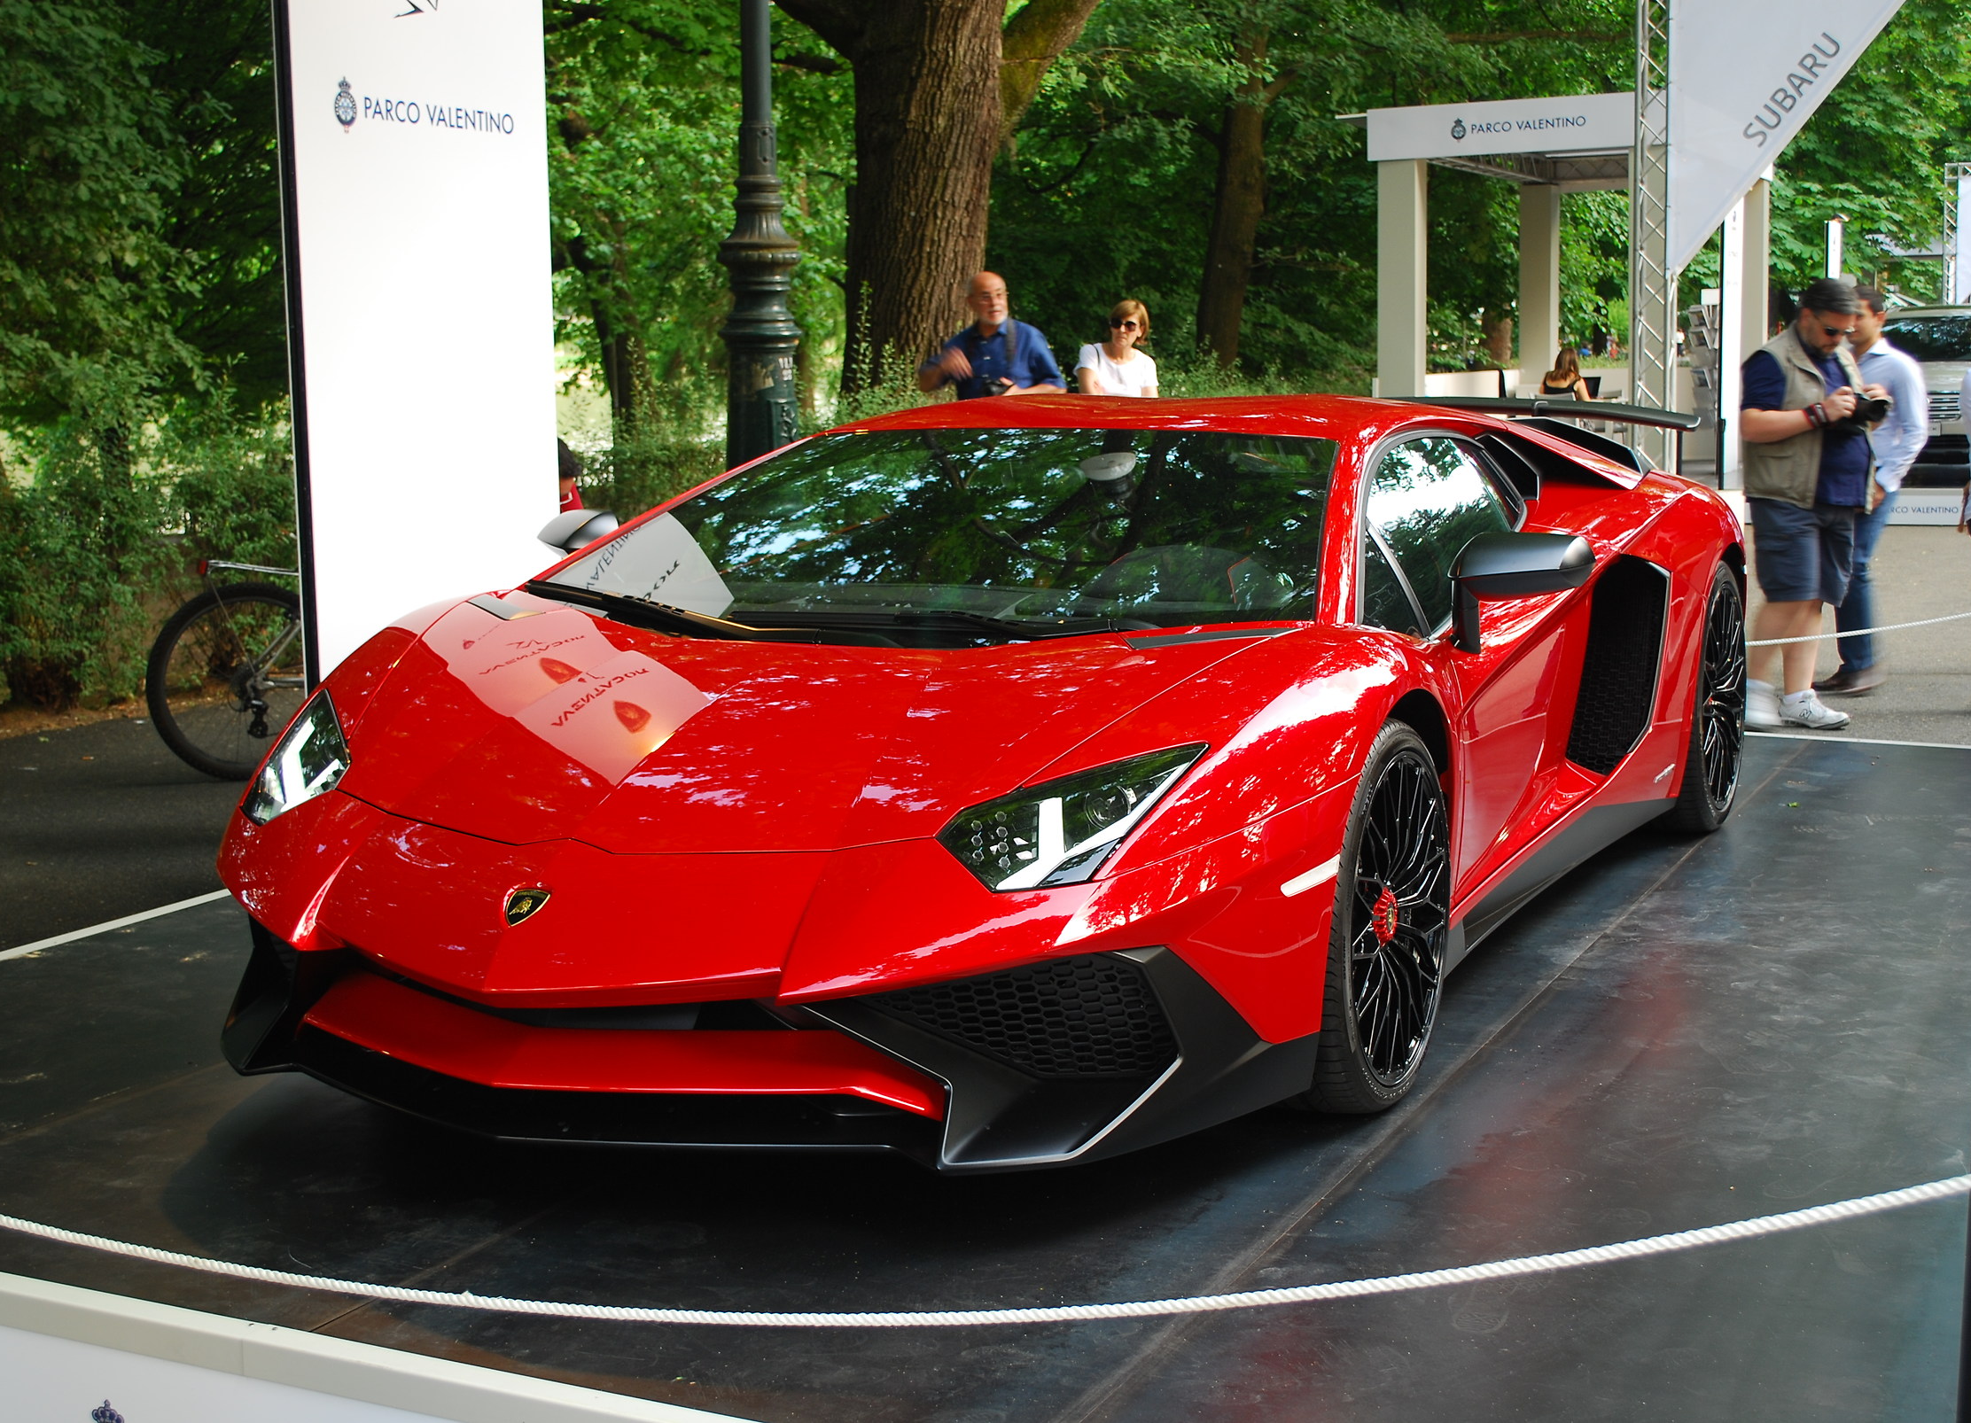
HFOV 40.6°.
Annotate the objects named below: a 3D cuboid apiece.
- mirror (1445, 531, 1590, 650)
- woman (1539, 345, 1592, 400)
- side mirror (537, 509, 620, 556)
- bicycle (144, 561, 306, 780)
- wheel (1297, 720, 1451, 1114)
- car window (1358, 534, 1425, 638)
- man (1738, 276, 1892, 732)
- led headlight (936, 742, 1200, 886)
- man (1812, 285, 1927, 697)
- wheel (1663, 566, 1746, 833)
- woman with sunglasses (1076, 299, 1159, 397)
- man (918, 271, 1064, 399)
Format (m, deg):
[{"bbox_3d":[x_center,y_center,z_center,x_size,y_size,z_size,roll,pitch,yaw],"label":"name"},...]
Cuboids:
[{"bbox_3d":[0.959,-0.208,4.786,0.270,0.225,0.190,3,9,26],"label":"mirror"},{"bbox_3d":[4.803,-2.416,22.082,0.430,1.200,0.600,3,8,24],"label":"woman"},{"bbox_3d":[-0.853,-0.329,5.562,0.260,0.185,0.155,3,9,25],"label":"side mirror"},{"bbox_3d":[-2.079,-0.293,9.446,1.740,1.040,0.600,-3,8,-20],"label":"bicycle"},{"bbox_3d":[0.558,0.323,4.282,0.255,0.660,0.660,3,9,25],"label":"wheel"},{"bbox_3d":[0.669,-0.213,4.670,0.130,0.200,0.380,3,9,26],"label":"car window"},{"bbox_3d":[3.253,-0.814,10.474,0.560,1.760,0.480,-8,11,-43],"label":"man"},{"bbox_3d":[0.121,0.144,3.828,0.300,0.170,0.380,3,9,26],"label":"led headlight"},{"bbox_3d":[3.842,-0.960,11.514,0.380,1.760,0.500,-3,8,-18],"label":"man"},{"bbox_3d":[1.701,-0.039,6.702,0.340,0.710,0.710,3,9,25],"label":"wheel"},{"bbox_3d":[0.612,-1.062,12.312,0.460,1.660,0.300,1,8,9],"label":"woman with sunglasses"},{"bbox_3d":[0.037,-0.911,10.918,0.560,1.760,0.380,1,8,11],"label":"man"}]

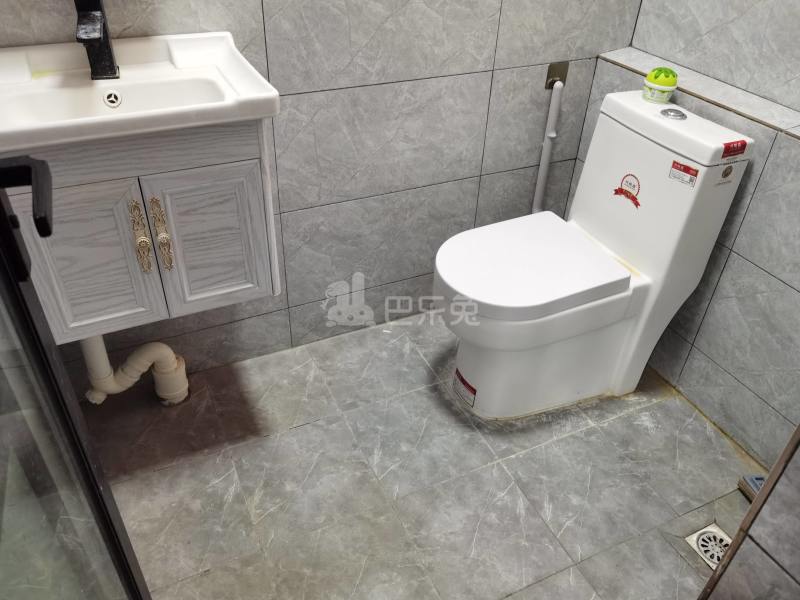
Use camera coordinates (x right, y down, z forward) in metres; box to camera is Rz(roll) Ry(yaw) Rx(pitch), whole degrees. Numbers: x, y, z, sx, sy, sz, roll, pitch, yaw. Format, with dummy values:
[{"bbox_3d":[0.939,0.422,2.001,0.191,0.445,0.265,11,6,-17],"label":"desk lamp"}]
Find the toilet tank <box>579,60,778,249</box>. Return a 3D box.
[{"bbox_3d":[0.603,-0.288,1.547,0.205,0.336,0.381,-14,39,-21],"label":"toilet tank"}]

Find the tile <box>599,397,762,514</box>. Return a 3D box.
[{"bbox_3d":[0.712,0.383,1.597,0.297,0.010,0.304,-14,39,-21],"label":"tile"}]

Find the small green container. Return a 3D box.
[{"bbox_3d":[0.641,-0.530,1.531,0.079,0.079,0.079,-14,39,-21],"label":"small green container"}]

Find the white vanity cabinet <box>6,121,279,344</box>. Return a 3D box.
[{"bbox_3d":[-0.527,-0.205,1.260,0.460,0.390,0.330,-14,39,-21],"label":"white vanity cabinet"}]

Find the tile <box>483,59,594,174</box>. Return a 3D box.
[{"bbox_3d":[0.397,-0.527,1.804,0.350,0.302,0.013,-14,39,-21],"label":"tile"}]

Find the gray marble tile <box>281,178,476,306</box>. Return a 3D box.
[{"bbox_3d":[-0.041,-0.172,1.800,0.599,0.300,0.010,-14,39,-21],"label":"gray marble tile"}]

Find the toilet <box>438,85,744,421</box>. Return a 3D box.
[{"bbox_3d":[0.396,-0.090,1.605,0.638,0.728,0.385,-14,39,-21],"label":"toilet"}]

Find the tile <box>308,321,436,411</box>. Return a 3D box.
[{"bbox_3d":[-0.080,0.188,1.825,0.294,0.010,0.302,-14,39,-21],"label":"tile"}]

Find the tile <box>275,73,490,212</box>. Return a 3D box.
[{"bbox_3d":[-0.032,-0.418,1.631,0.600,0.302,0.013,-14,39,-21],"label":"tile"}]

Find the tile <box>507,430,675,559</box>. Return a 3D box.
[{"bbox_3d":[0.446,0.455,1.503,0.297,0.013,0.301,-14,39,-21],"label":"tile"}]

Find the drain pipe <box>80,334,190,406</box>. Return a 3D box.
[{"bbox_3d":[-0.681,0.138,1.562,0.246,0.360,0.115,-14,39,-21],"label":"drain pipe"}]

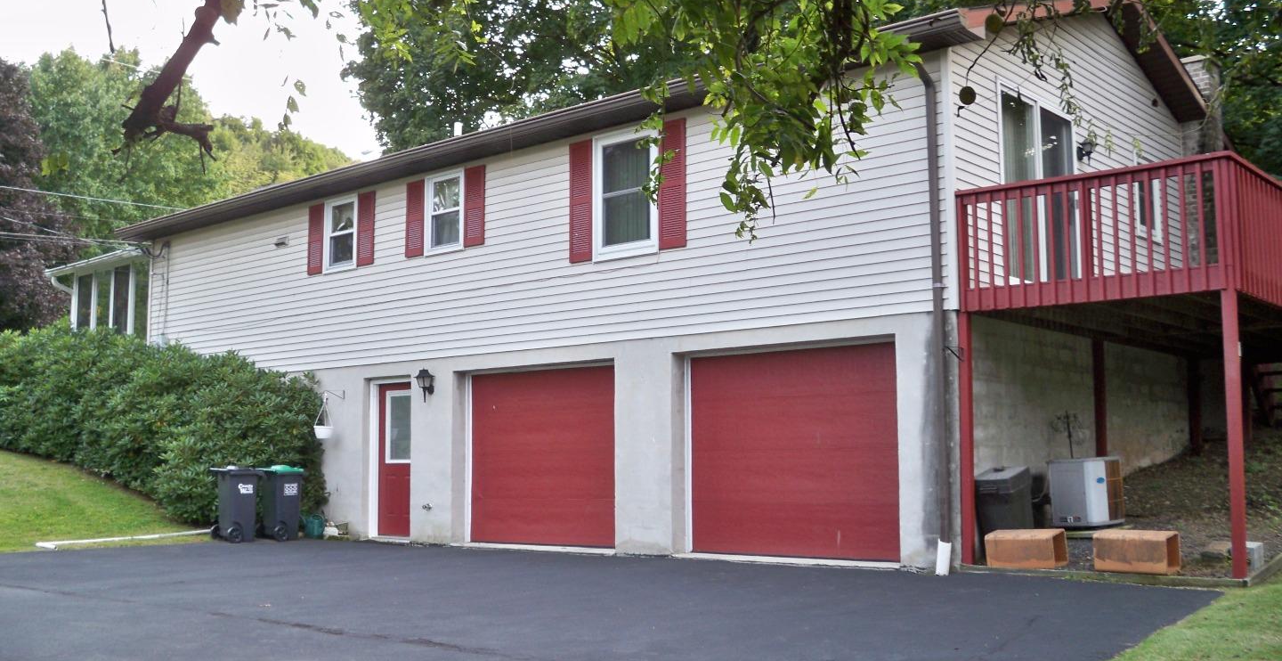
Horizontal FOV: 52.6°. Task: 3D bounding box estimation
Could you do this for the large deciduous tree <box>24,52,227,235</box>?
[{"bbox_3d":[-16.555,-2.815,41.325,7.500,12.648,7.500,-6,-8,40],"label":"large deciduous tree"}]

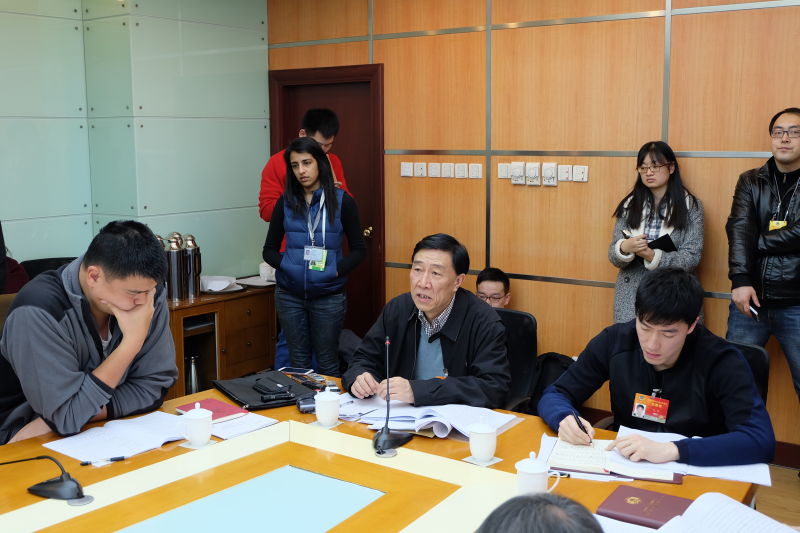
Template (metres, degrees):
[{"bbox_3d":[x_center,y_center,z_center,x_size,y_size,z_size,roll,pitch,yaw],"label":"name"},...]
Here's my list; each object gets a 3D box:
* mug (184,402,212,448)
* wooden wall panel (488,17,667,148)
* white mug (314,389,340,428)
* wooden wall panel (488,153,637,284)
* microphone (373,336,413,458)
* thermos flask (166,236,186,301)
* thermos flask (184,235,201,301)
[{"bbox_3d":[-0.602,0.466,2.643,0.085,0.125,0.098,-2,9,-13],"label":"mug"},{"bbox_3d":[0.967,-0.996,4.965,1.023,0.693,0.030,5,10,34],"label":"wooden wall panel"},{"bbox_3d":[-0.232,0.438,2.829,0.085,0.122,0.098,-1,8,-5],"label":"white mug"},{"bbox_3d":[0.953,-0.266,4.937,1.012,0.683,0.030,5,10,34],"label":"wooden wall panel"},{"bbox_3d":[-0.021,0.380,2.740,0.095,0.340,0.165,8,12,42],"label":"microphone"},{"bbox_3d":[-1.361,0.010,5.377,0.130,0.380,0.105,-3,9,-20],"label":"thermos flask"},{"bbox_3d":[-1.173,0.004,5.016,0.120,0.360,0.090,6,11,39],"label":"thermos flask"}]

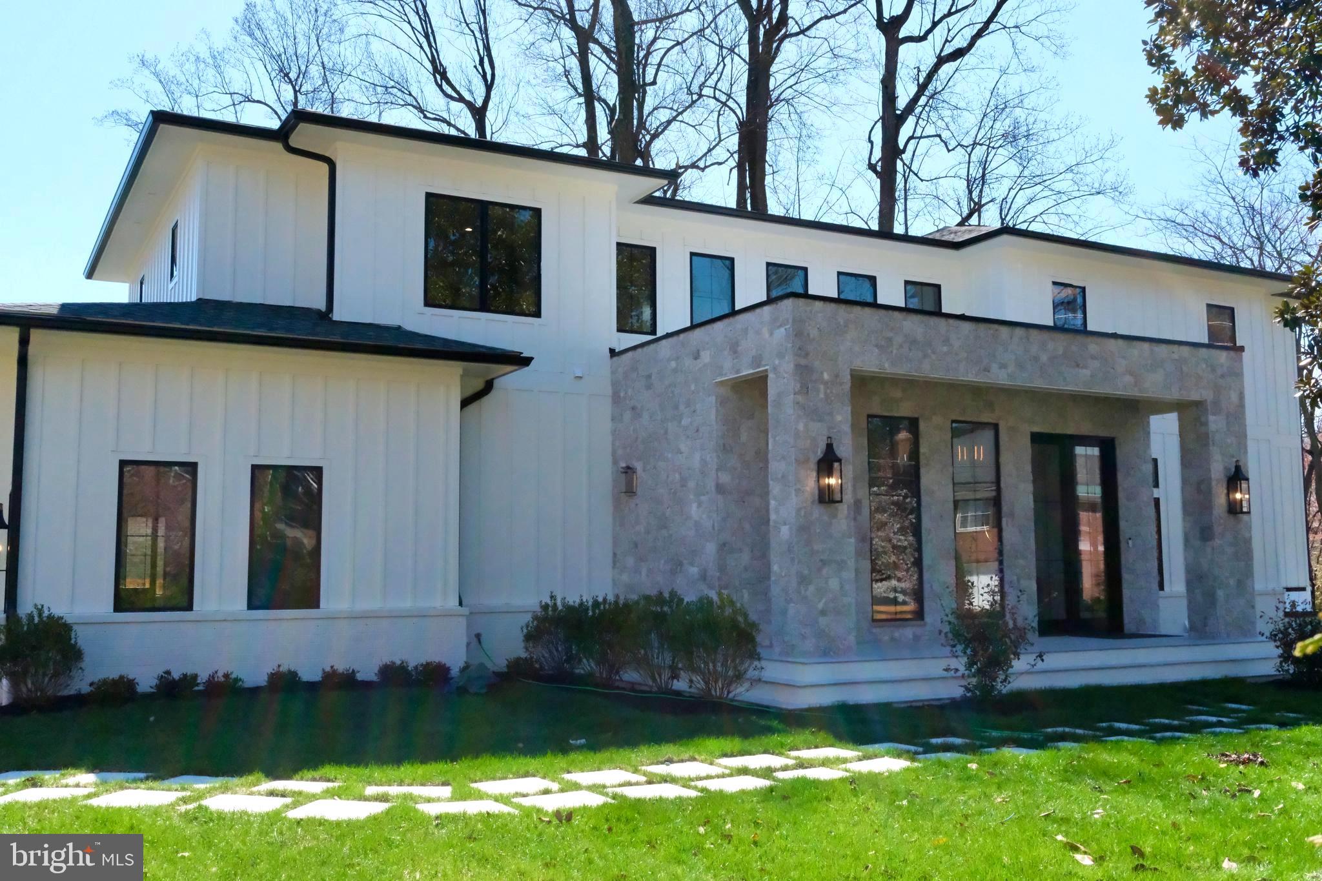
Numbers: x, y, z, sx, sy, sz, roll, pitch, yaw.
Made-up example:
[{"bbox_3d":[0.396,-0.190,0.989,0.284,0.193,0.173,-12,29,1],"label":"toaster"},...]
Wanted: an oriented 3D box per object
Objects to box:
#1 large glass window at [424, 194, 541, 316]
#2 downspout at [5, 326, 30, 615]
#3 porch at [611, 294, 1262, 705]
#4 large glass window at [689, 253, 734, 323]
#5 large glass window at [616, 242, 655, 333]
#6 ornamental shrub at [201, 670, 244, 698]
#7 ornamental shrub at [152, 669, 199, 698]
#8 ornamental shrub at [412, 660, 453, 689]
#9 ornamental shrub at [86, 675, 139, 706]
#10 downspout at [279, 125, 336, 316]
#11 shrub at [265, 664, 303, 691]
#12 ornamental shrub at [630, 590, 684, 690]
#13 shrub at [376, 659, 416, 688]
[{"bbox_3d":[-2.498,-2.589,18.143,1.727,1.601,0.100,3,-6,-28],"label":"large glass window"},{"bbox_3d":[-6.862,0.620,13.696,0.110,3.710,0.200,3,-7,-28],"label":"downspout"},{"bbox_3d":[3.910,0.902,17.617,7.910,4.410,5.040,3,-7,-28],"label":"porch"},{"bbox_3d":[0.830,-2.289,20.640,0.819,1.400,0.110,3,-7,-28],"label":"large glass window"},{"bbox_3d":[-0.433,-2.354,19.962,0.805,1.400,0.110,3,-7,-28],"label":"large glass window"},{"bbox_3d":[-4.985,2.772,14.613,0.493,0.319,0.493,3,-6,-28],"label":"ornamental shrub"},{"bbox_3d":[-5.247,2.612,13.830,0.483,0.308,0.440,3,-7,-28],"label":"ornamental shrub"},{"bbox_3d":[-2.800,2.864,15.727,0.506,0.331,0.506,3,-6,-28],"label":"ornamental shrub"},{"bbox_3d":[-5.926,2.702,13.886,0.547,0.325,0.547,3,-6,-28],"label":"ornamental shrub"},{"bbox_3d":[-4.712,-2.914,17.092,0.700,2.580,0.200,3,-6,-28],"label":"downspout"},{"bbox_3d":[-4.212,2.651,14.387,0.413,0.301,0.400,3,-7,-28],"label":"shrub"},{"bbox_3d":[-0.048,2.314,14.835,0.780,1.145,0.780,0,-6,0],"label":"ornamental shrub"},{"bbox_3d":[-3.225,2.831,15.614,0.489,0.329,0.489,3,-6,-28],"label":"shrub"}]

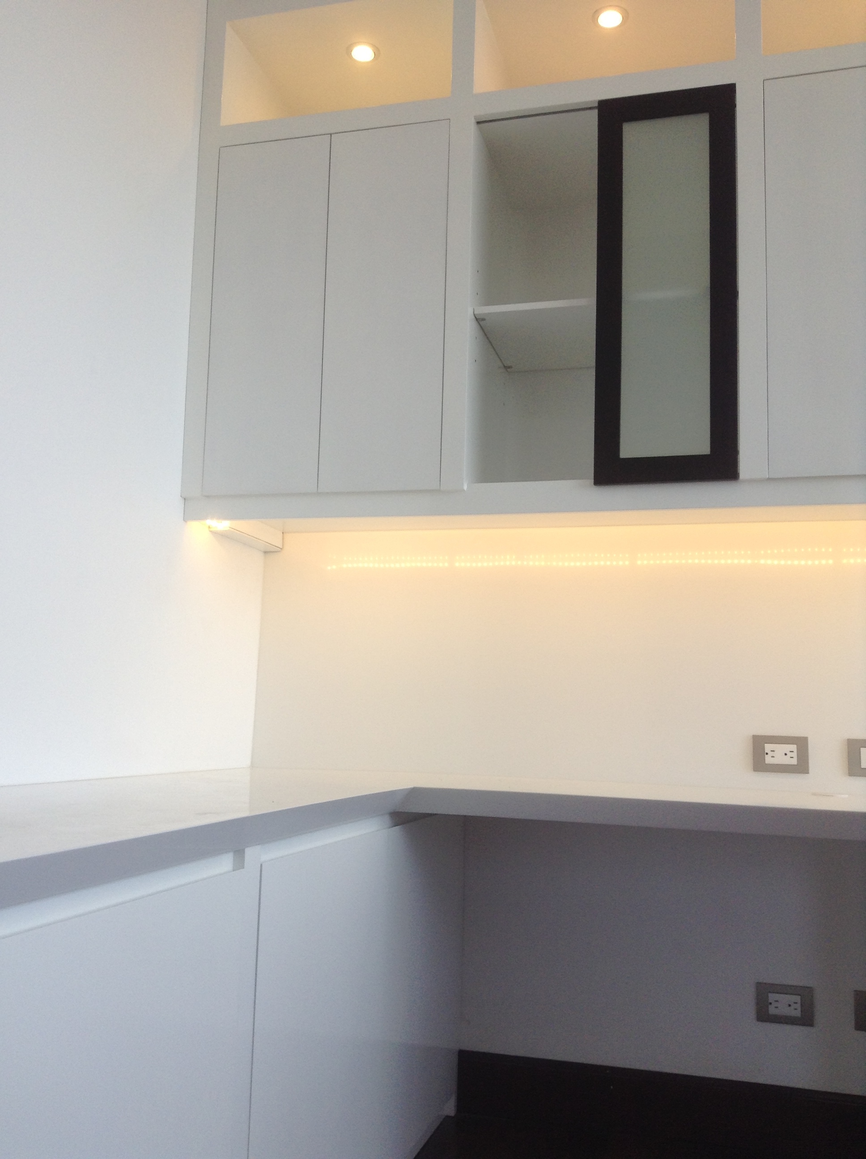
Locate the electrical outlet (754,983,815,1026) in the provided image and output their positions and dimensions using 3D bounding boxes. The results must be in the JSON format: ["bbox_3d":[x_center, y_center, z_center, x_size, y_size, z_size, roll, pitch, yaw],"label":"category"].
[{"bbox_3d":[0.756,0.913,2.375,0.117,0.081,0.012,0,-7,16],"label":"electrical outlet"}]

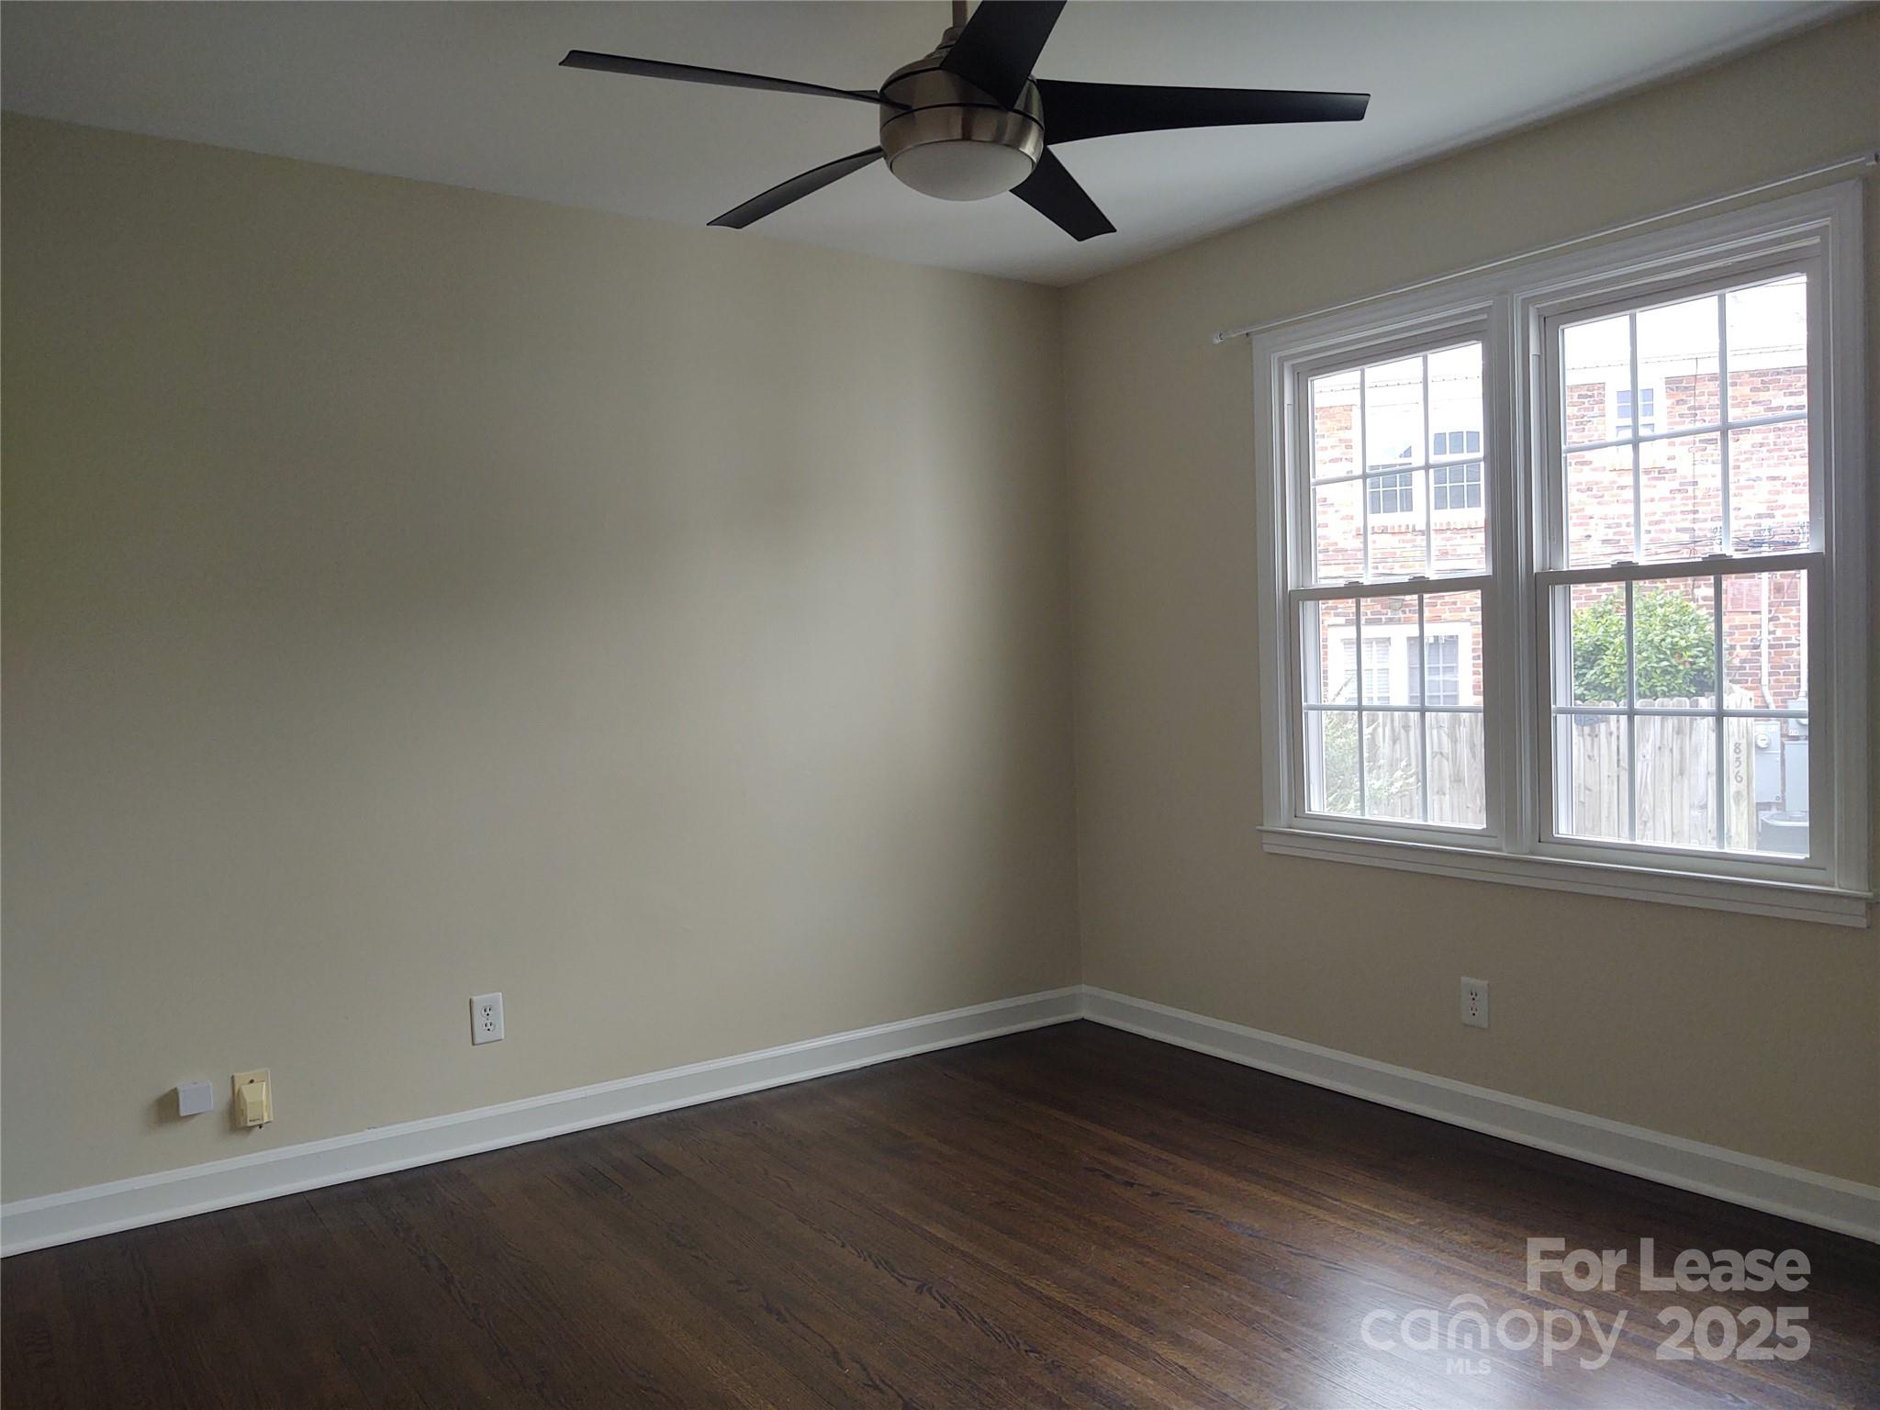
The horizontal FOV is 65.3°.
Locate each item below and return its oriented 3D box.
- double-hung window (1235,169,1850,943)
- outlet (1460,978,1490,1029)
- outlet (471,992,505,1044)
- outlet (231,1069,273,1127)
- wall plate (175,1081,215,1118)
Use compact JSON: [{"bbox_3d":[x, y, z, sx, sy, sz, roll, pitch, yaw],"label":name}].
[{"bbox_3d":[1.406,-0.306,3.584,0.120,1.475,1.600,-3,2,-35],"label":"double-hung window"},{"bbox_3d":[1.346,0.750,3.688,0.008,0.122,0.078,-3,2,-35],"label":"outlet"},{"bbox_3d":[-1.155,0.803,3.746,0.078,0.122,0.008,-3,2,-35],"label":"outlet"},{"bbox_3d":[-1.599,0.915,3.414,0.079,0.122,0.035,-3,2,-35],"label":"outlet"},{"bbox_3d":[-1.699,0.900,3.347,0.062,0.059,0.028,-3,2,-35],"label":"wall plate"}]

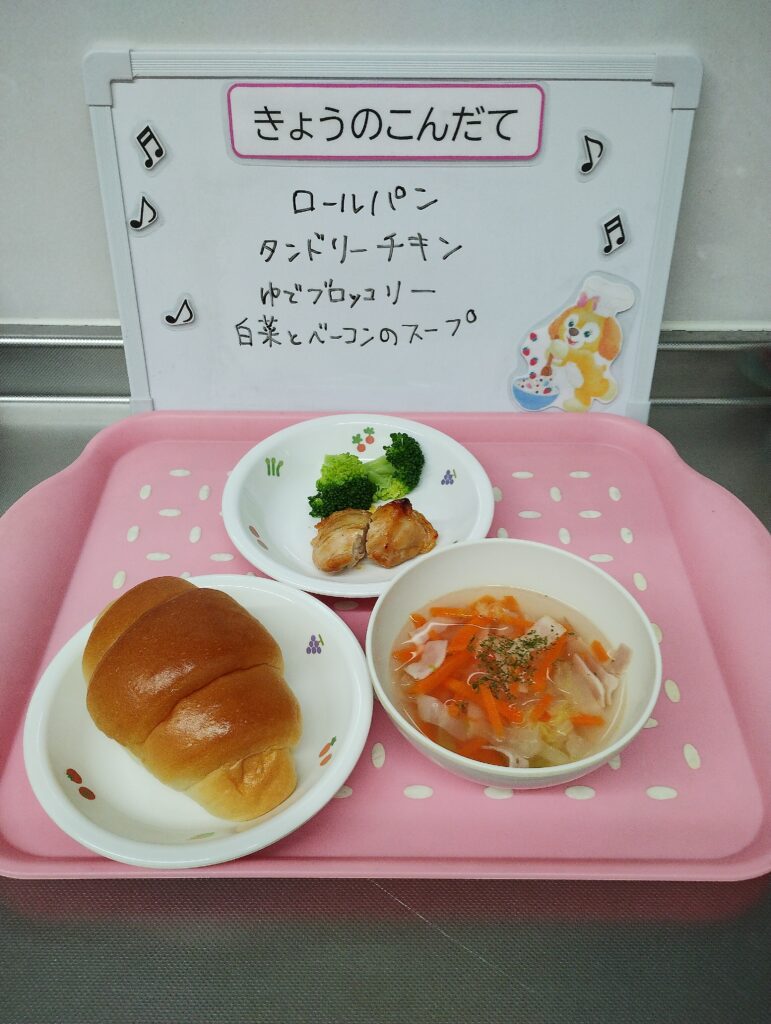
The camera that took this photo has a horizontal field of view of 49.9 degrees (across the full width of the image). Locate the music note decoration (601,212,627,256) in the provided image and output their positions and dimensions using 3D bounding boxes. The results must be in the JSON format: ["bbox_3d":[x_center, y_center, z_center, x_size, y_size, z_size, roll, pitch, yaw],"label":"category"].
[{"bbox_3d":[0.158,-0.192,0.572,0.016,0.026,0.003,-9,27,5],"label":"music note decoration"}]

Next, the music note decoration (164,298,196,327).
[{"bbox_3d":[-0.148,-0.143,0.598,0.019,0.023,0.003,23,25,-11],"label":"music note decoration"}]

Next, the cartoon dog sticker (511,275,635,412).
[{"bbox_3d":[0.136,-0.121,0.608,0.084,0.103,0.003,0,27,0],"label":"cartoon dog sticker"}]

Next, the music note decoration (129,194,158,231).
[{"bbox_3d":[-0.166,-0.204,0.567,0.019,0.024,0.003,7,27,-4],"label":"music note decoration"}]

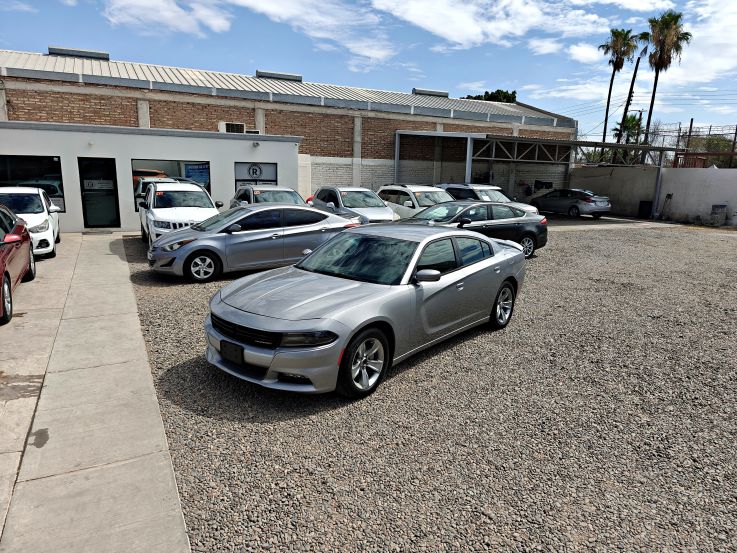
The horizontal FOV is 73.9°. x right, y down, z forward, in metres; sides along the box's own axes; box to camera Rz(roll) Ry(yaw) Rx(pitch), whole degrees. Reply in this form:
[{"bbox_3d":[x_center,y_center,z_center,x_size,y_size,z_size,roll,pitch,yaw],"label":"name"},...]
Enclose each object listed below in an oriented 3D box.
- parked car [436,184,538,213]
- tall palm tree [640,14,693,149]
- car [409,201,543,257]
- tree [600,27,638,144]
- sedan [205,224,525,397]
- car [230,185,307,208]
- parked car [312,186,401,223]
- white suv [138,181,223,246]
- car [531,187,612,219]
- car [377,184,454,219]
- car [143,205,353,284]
[{"bbox_3d":[4.413,-2.774,19.550,1.880,1.710,4.650,-5,14,-29],"label":"parked car"},{"bbox_3d":[23.192,-13.303,39.248,4.100,14.800,4.100,8,14,28],"label":"tall palm tree"},{"bbox_3d":[2.597,-1.259,12.992,4.870,1.480,1.870,-6,14,-31],"label":"car"},{"bbox_3d":[20.929,-13.758,43.014,3.500,14.843,3.500,7,13,24],"label":"tree"},{"bbox_3d":[0.366,0.097,6.567,1.930,1.480,5.030,12,16,40],"label":"sedan"},{"bbox_3d":[-2.758,-1.720,14.156,1.780,1.640,4.400,-4,13,-25],"label":"car"},{"bbox_3d":[-0.452,-1.933,15.581,1.750,1.600,4.350,-4,13,-23],"label":"parked car"},{"bbox_3d":[-5.012,-1.566,13.076,1.800,1.660,4.450,-4,13,-26],"label":"white suv"},{"bbox_3d":[11.009,-4.139,27.104,1.790,1.480,4.630,-4,14,-24],"label":"car"},{"bbox_3d":[1.806,-2.195,16.669,1.830,1.680,4.500,-4,14,-25],"label":"car"},{"bbox_3d":[-2.378,-0.864,10.524,4.550,1.435,1.780,-6,14,-32],"label":"car"}]

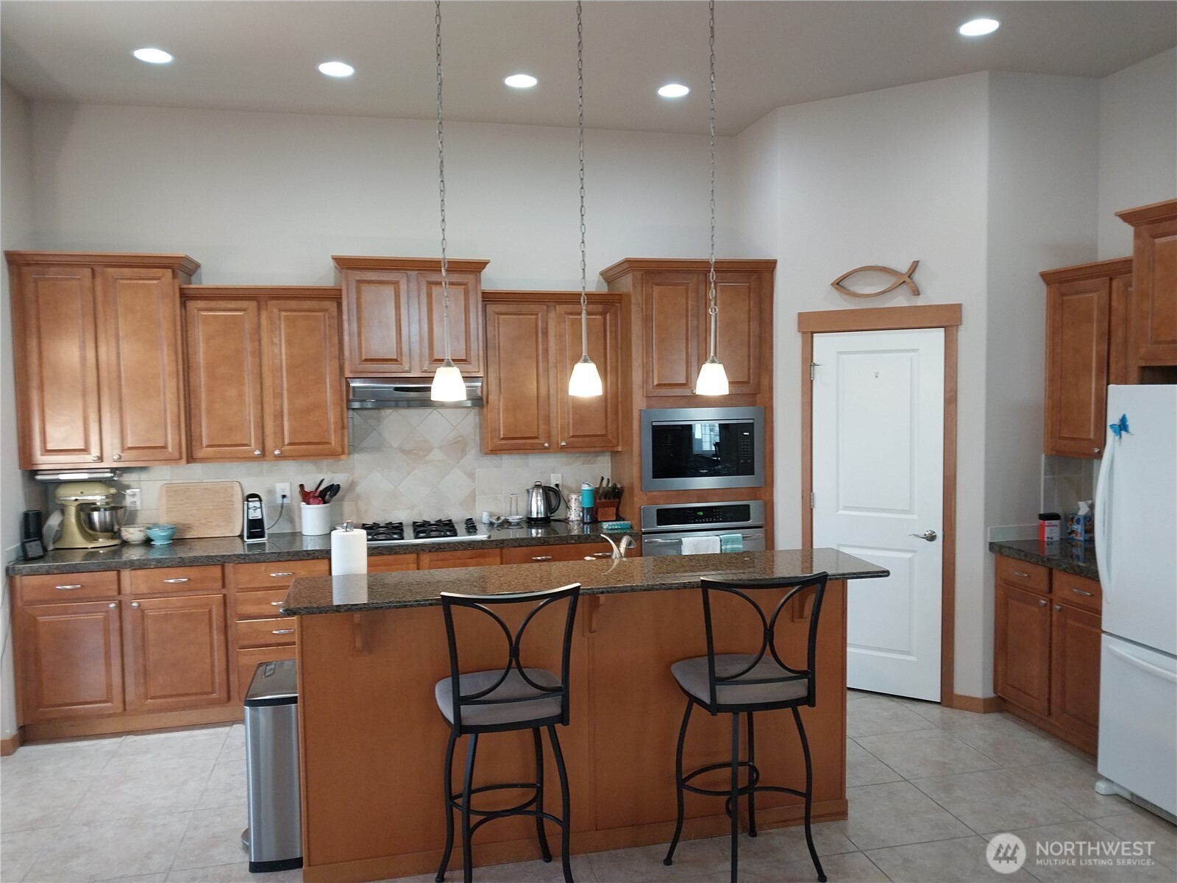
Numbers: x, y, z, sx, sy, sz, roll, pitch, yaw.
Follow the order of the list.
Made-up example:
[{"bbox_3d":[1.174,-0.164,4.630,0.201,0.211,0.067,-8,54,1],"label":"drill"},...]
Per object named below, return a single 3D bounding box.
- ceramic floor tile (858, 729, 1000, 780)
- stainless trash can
[{"bbox_3d":[1.600,1.489,4.227,0.501,0.010,0.501,-2,3,-13],"label":"ceramic floor tile"},{"bbox_3d":[-1.216,1.233,3.406,0.253,0.650,0.413,-2,3,-13],"label":"stainless trash can"}]

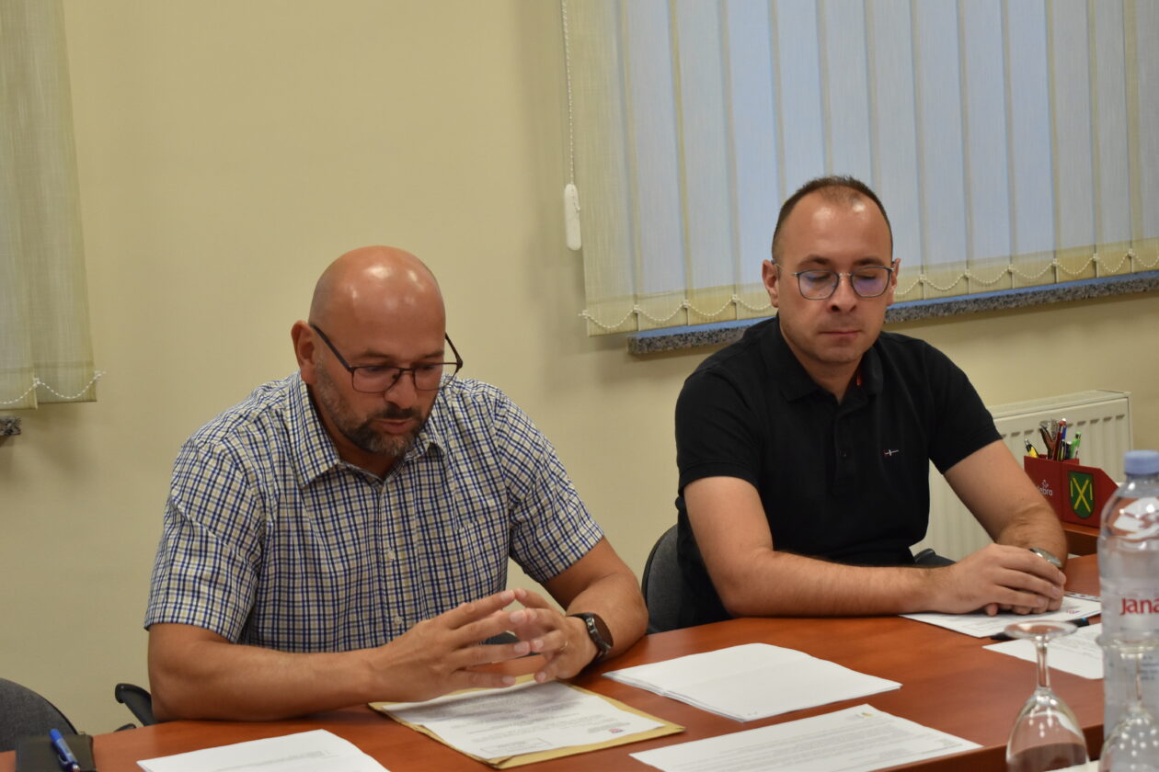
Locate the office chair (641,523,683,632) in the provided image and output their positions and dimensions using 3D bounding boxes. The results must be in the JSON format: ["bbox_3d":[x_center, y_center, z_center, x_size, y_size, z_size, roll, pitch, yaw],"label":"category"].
[{"bbox_3d":[0.400,0.571,3.552,0.590,0.830,0.590,-6,7,-23],"label":"office chair"}]

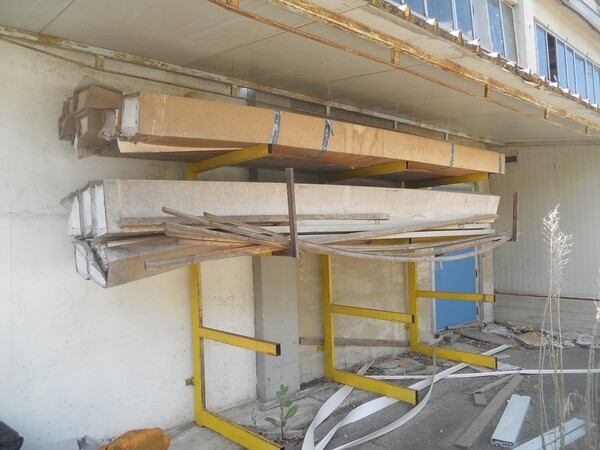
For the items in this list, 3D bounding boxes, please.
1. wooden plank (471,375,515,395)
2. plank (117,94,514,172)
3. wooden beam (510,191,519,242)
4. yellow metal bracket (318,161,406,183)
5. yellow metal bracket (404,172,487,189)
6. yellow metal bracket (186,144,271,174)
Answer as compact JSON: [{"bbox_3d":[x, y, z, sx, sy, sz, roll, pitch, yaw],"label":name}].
[{"bbox_3d":[1.889,1.522,4.507,0.757,0.024,0.068,-1,-3,-43],"label":"wooden plank"},{"bbox_3d":[0.640,-0.647,4.005,4.230,0.233,0.270,-2,-2,-41],"label":"plank"},{"bbox_3d":[2.229,-0.082,4.840,0.045,0.507,0.045,-1,1,-41],"label":"wooden beam"},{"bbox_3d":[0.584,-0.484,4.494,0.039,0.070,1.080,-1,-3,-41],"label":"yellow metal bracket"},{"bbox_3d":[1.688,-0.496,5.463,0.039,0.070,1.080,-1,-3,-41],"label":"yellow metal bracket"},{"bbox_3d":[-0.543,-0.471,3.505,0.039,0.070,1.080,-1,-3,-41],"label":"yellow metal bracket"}]

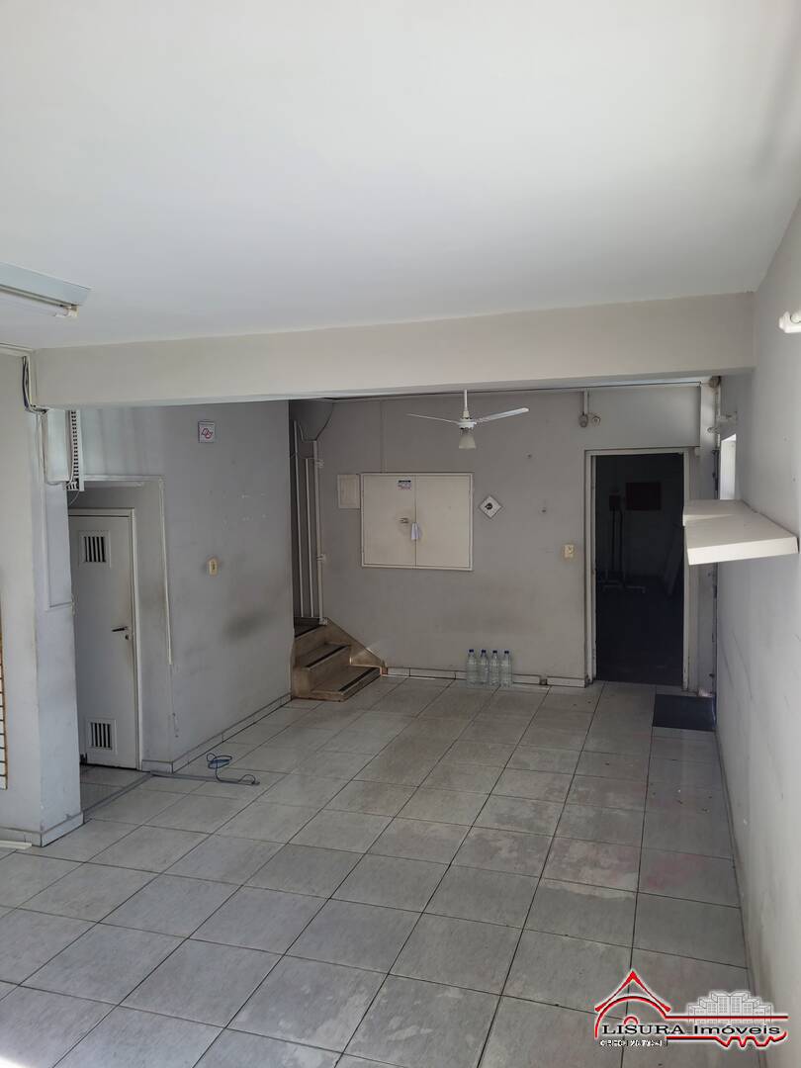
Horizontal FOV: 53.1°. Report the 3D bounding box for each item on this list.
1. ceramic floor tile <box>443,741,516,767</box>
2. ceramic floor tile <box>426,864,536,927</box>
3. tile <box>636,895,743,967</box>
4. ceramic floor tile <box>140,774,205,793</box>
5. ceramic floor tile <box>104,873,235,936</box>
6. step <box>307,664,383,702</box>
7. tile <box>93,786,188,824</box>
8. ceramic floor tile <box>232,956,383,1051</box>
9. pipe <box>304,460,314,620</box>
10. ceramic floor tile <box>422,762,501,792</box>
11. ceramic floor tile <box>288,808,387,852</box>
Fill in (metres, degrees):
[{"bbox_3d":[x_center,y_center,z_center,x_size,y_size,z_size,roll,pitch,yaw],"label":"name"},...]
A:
[{"bbox_3d":[0.550,1.544,5.605,0.451,0.010,0.451,0,4,19],"label":"ceramic floor tile"},{"bbox_3d":[0.389,1.677,3.718,0.451,0.010,0.451,0,4,19],"label":"ceramic floor tile"},{"bbox_3d":[1.232,1.666,3.414,0.430,0.010,0.450,0,4,19],"label":"tile"},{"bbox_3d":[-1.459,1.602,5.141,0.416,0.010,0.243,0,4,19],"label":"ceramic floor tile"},{"bbox_3d":[-1.038,1.705,3.691,0.447,0.010,0.447,0,4,19],"label":"ceramic floor tile"},{"bbox_3d":[-0.496,1.372,7.380,0.320,0.079,0.945,0,4,19],"label":"step"},{"bbox_3d":[-1.571,1.630,4.814,0.416,0.010,0.451,0,4,19],"label":"tile"},{"bbox_3d":[-0.333,1.735,2.974,0.447,0.010,0.447,0,4,19],"label":"ceramic floor tile"},{"bbox_3d":[-0.881,0.049,7.812,0.020,1.547,0.020,0,4,19],"label":"pipe"},{"bbox_3d":[0.396,1.552,5.087,0.447,0.010,0.451,0,4,19],"label":"ceramic floor tile"},{"bbox_3d":[-0.323,1.629,4.389,0.445,0.010,0.445,0,4,19],"label":"ceramic floor tile"}]

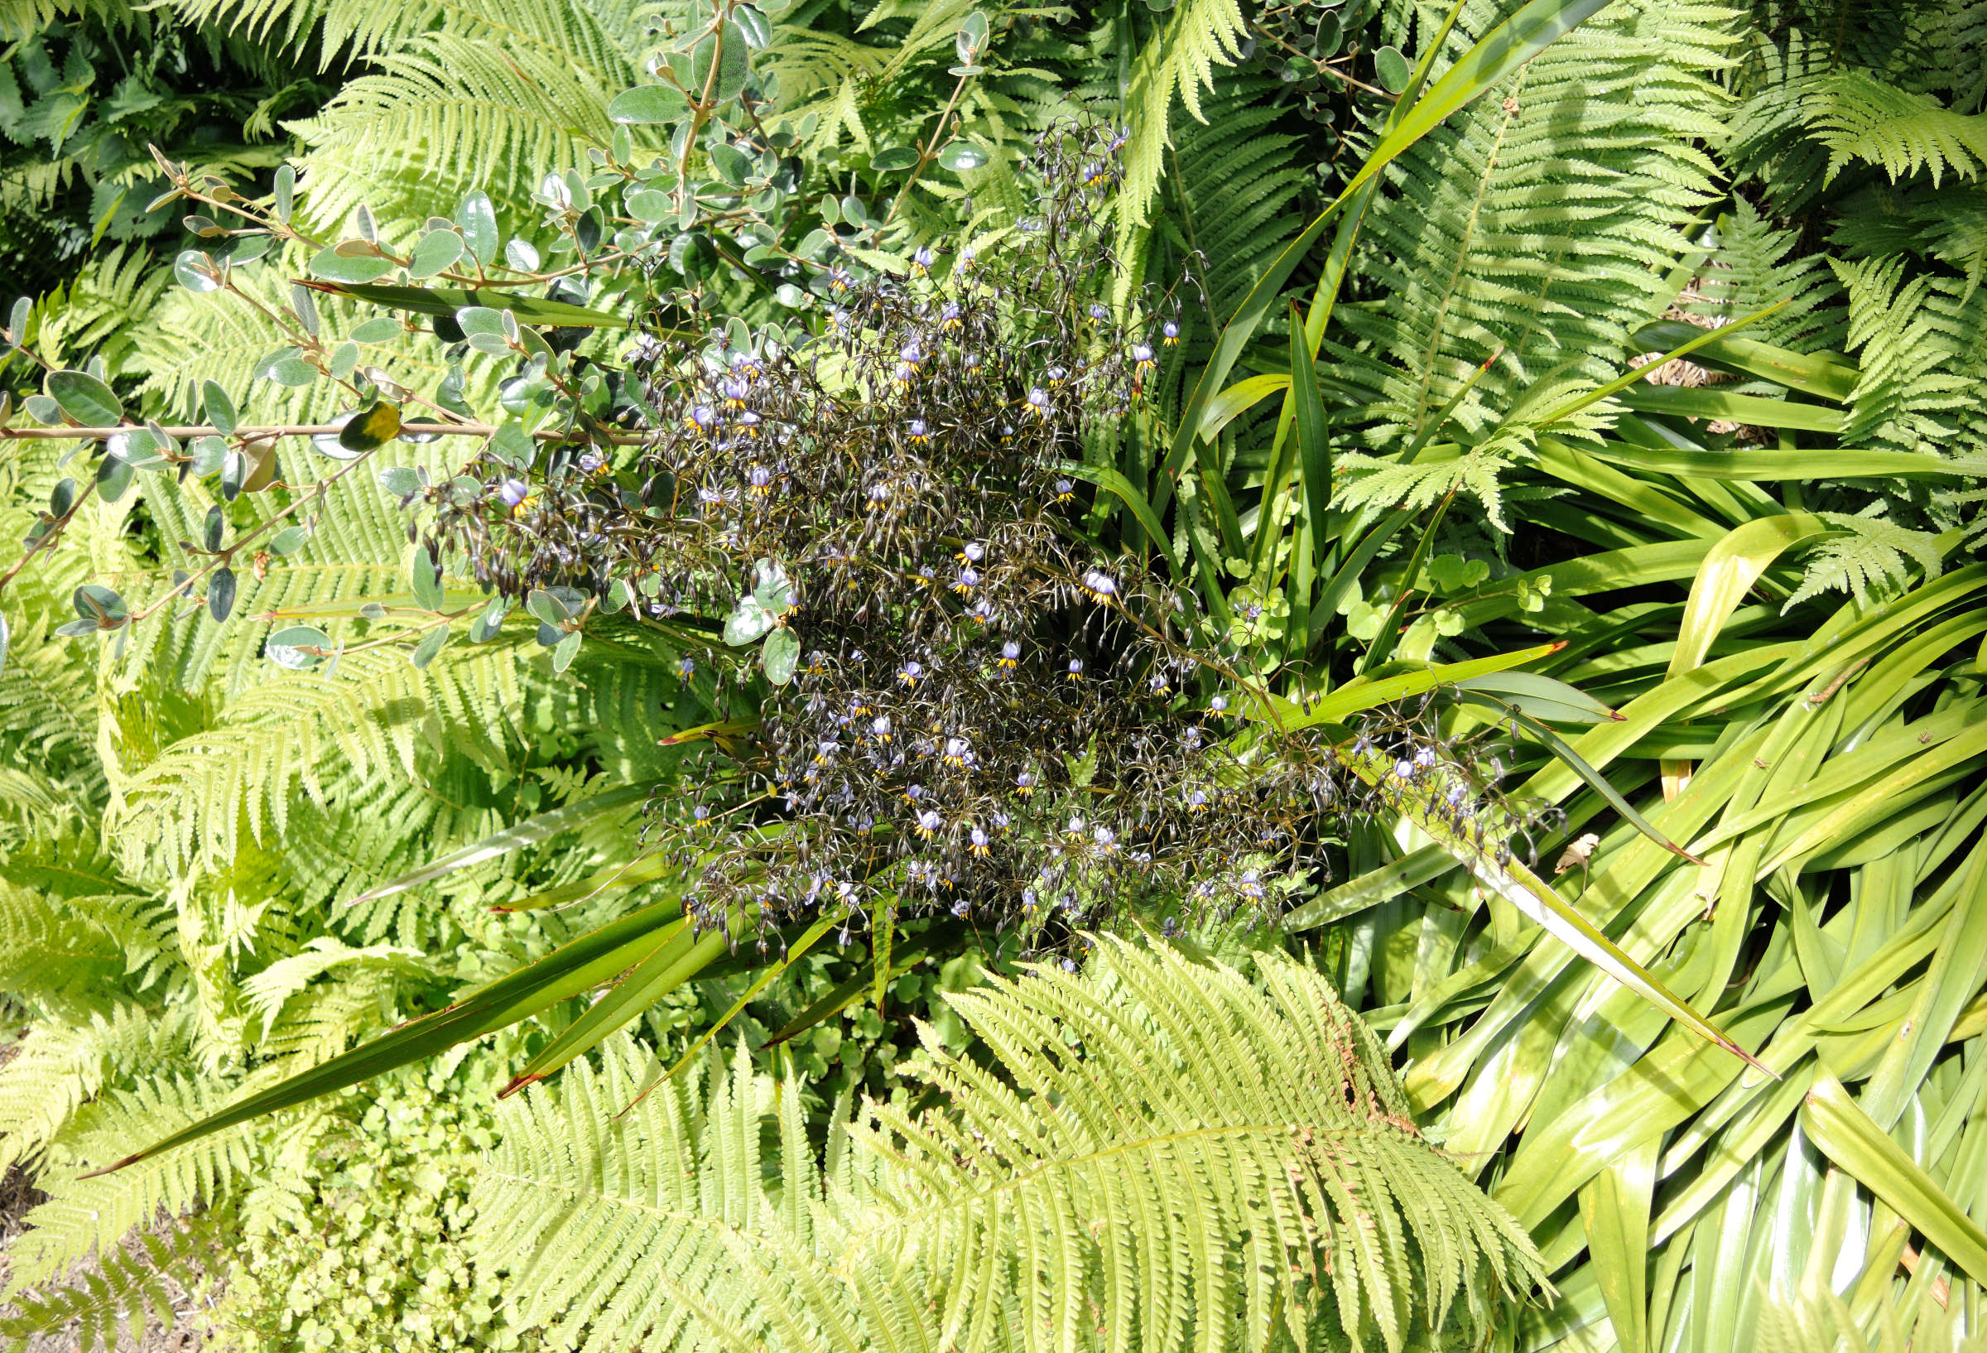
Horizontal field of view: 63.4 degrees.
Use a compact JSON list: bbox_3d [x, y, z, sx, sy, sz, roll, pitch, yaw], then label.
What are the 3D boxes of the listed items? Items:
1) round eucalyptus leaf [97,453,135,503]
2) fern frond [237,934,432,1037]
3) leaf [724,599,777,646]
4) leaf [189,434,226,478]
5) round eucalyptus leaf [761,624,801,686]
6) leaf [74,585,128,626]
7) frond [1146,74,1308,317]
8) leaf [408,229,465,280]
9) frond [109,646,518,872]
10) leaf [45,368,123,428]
[{"bbox_3d":[-0.612,-0.138,1.120,0.024,0.010,0.037,9,77,15],"label":"round eucalyptus leaf"},{"bbox_3d":[-0.543,0.255,1.330,0.155,0.050,0.075,-17,45,-7],"label":"fern frond"},{"bbox_3d":[-0.174,-0.038,1.150,0.038,0.010,0.028,-24,68,-7],"label":"leaf"},{"bbox_3d":[-0.547,-0.154,1.120,0.026,0.010,0.031,36,74,15],"label":"leaf"},{"bbox_3d":[-0.152,-0.015,1.150,0.026,0.010,0.043,1,77,0],"label":"round eucalyptus leaf"},{"bbox_3d":[-0.611,-0.049,1.100,0.038,0.010,0.027,27,65,-8],"label":"leaf"},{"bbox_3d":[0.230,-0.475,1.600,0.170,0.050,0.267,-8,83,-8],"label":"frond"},{"bbox_3d":[-0.417,-0.315,1.200,0.046,0.010,0.031,-32,67,0],"label":"leaf"},{"bbox_3d":[-0.551,0.066,1.300,0.336,0.080,0.160,-25,52,-7],"label":"frond"},{"bbox_3d":[-0.611,-0.187,1.080,0.061,0.010,0.033,35,60,0],"label":"leaf"}]

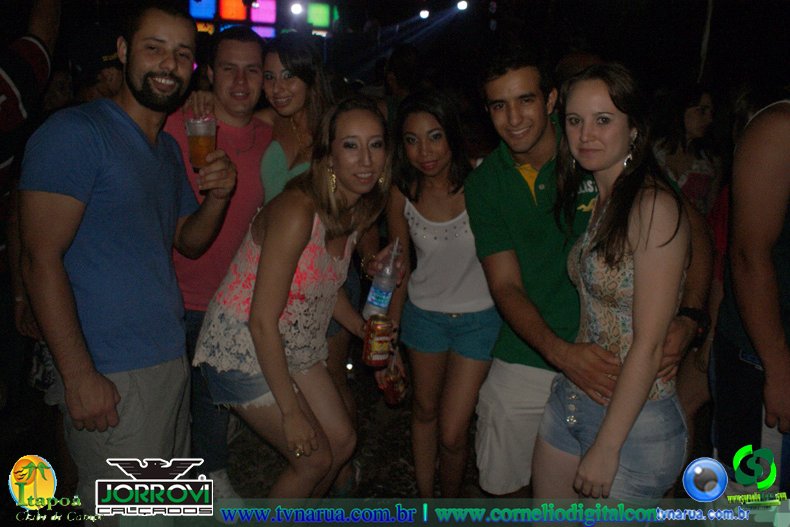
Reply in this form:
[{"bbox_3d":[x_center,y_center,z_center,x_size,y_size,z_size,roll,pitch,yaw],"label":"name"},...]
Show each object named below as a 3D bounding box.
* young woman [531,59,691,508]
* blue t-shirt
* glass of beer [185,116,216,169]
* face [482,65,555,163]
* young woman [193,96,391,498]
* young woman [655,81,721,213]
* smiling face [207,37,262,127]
[{"bbox_3d":[0.480,0.384,1.436,0.300,1.640,0.430,-8,16,-29],"label":"young woman"},{"bbox_3d":[-0.693,-0.077,1.470,0.280,0.620,0.450,13,16,38],"label":"blue t-shirt"},{"bbox_3d":[-0.457,-0.281,1.400,0.073,0.120,0.073,-1,13,-18],"label":"glass of beer"},{"bbox_3d":[0.293,-0.352,1.390,0.165,0.220,0.180,-7,13,21],"label":"face"},{"bbox_3d":[-0.290,0.345,1.673,0.540,1.550,0.460,11,18,39],"label":"young woman"},{"bbox_3d":[1.199,0.066,2.598,0.430,1.620,0.280,5,13,7],"label":"young woman"},{"bbox_3d":[-0.439,-0.504,1.640,0.160,0.225,0.180,-3,14,-20],"label":"smiling face"}]

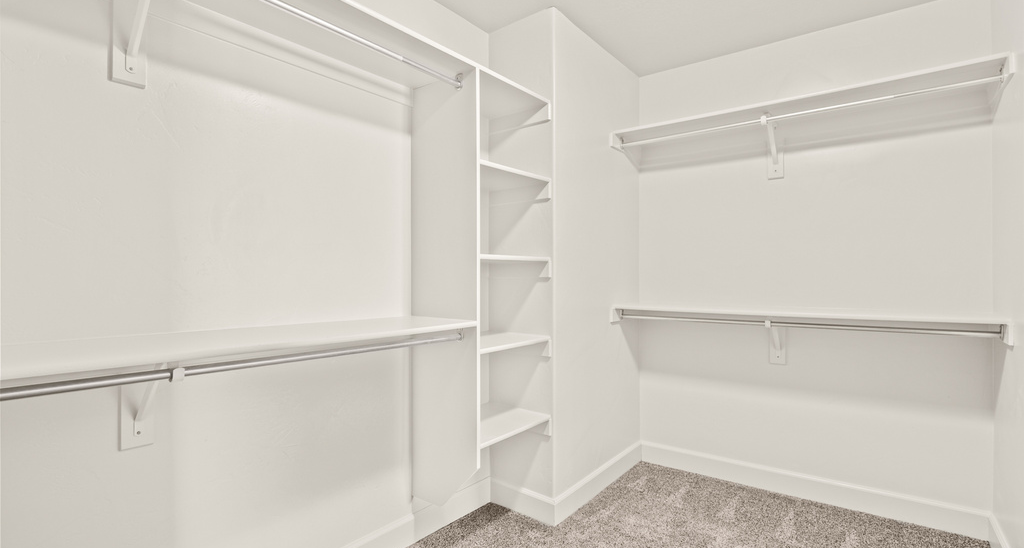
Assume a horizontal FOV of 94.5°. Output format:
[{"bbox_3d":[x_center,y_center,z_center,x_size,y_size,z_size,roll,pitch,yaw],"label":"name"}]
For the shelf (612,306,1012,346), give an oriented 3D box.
[{"bbox_3d":[1.354,0.225,2.416,1.615,0.100,0.419,0,-1,36],"label":"shelf"}]

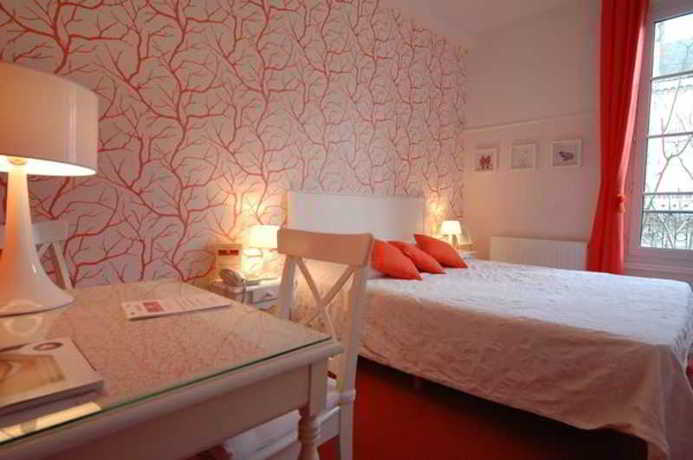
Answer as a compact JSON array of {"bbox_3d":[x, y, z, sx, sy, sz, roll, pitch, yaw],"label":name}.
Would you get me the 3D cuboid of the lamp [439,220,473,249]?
[{"bbox_3d":[1.086,0.072,3.576,0.220,0.330,0.220,-3,4,-44],"label":"lamp"}]

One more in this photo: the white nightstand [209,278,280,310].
[{"bbox_3d":[-0.550,0.602,2.084,0.340,0.600,0.400,-3,4,-44],"label":"white nightstand"}]

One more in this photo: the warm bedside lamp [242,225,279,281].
[{"bbox_3d":[-0.497,0.138,2.107,0.220,0.330,0.220,0,3,0],"label":"warm bedside lamp"}]

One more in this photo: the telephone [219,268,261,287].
[{"bbox_3d":[-0.589,0.270,1.942,0.200,0.080,0.160,2,3,35],"label":"telephone"}]

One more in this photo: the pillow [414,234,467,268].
[{"bbox_3d":[0.798,0.172,2.966,0.420,0.140,0.420,-3,34,-44],"label":"pillow"}]

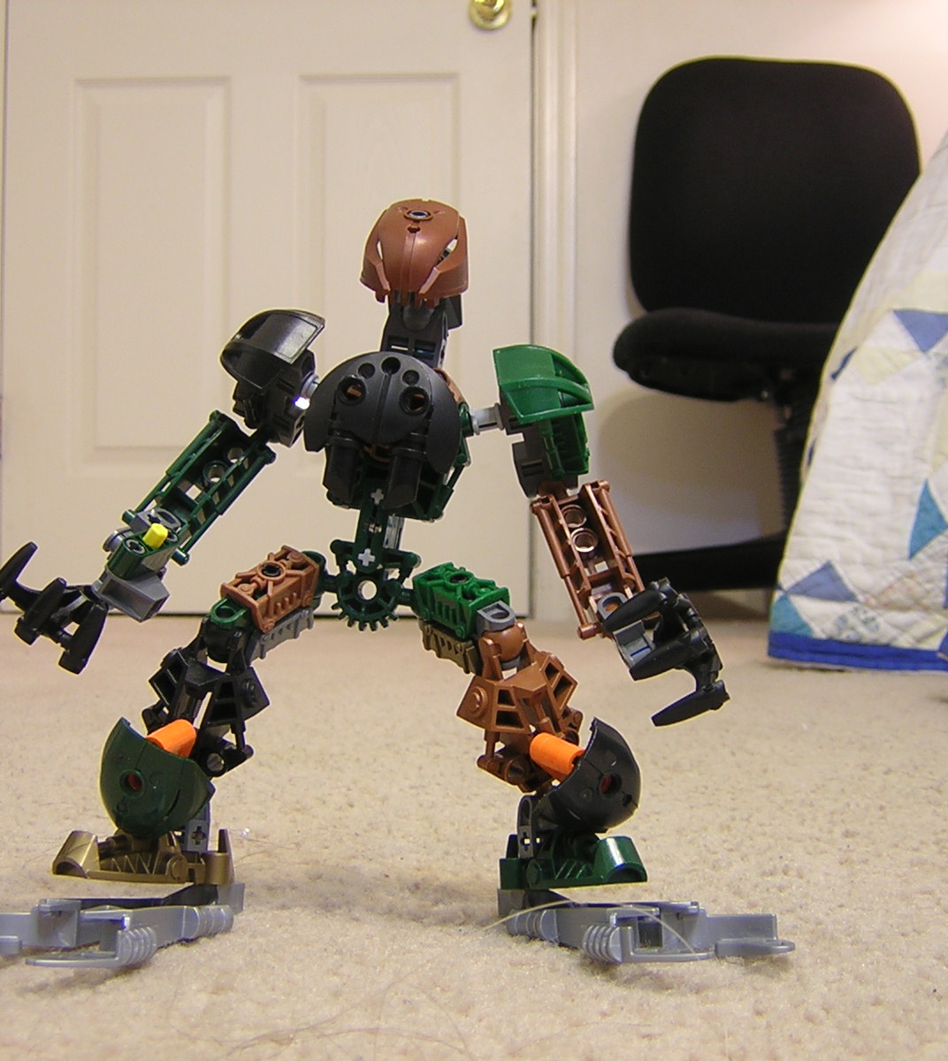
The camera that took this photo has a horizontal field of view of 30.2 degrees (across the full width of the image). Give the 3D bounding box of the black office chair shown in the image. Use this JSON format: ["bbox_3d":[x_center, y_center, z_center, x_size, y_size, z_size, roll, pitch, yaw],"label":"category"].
[{"bbox_3d":[0.435,-0.280,2.350,0.550,0.820,0.580,0,0,-6],"label":"black office chair"}]

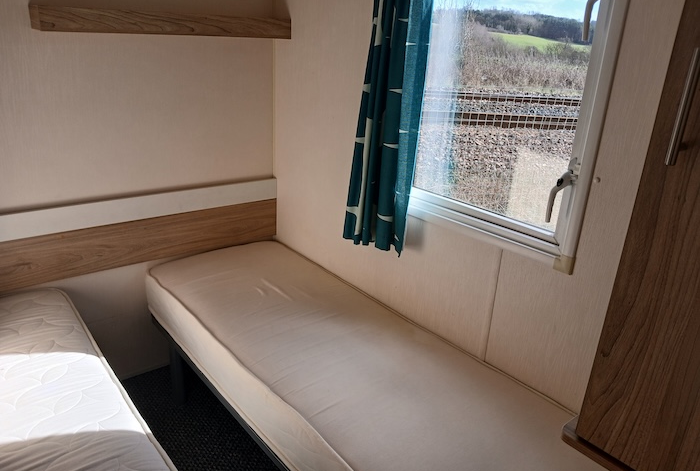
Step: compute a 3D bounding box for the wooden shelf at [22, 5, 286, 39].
[{"bbox_3d":[-0.621,-0.756,1.885,0.896,0.072,0.125,-15,27,-38],"label":"wooden shelf"}]

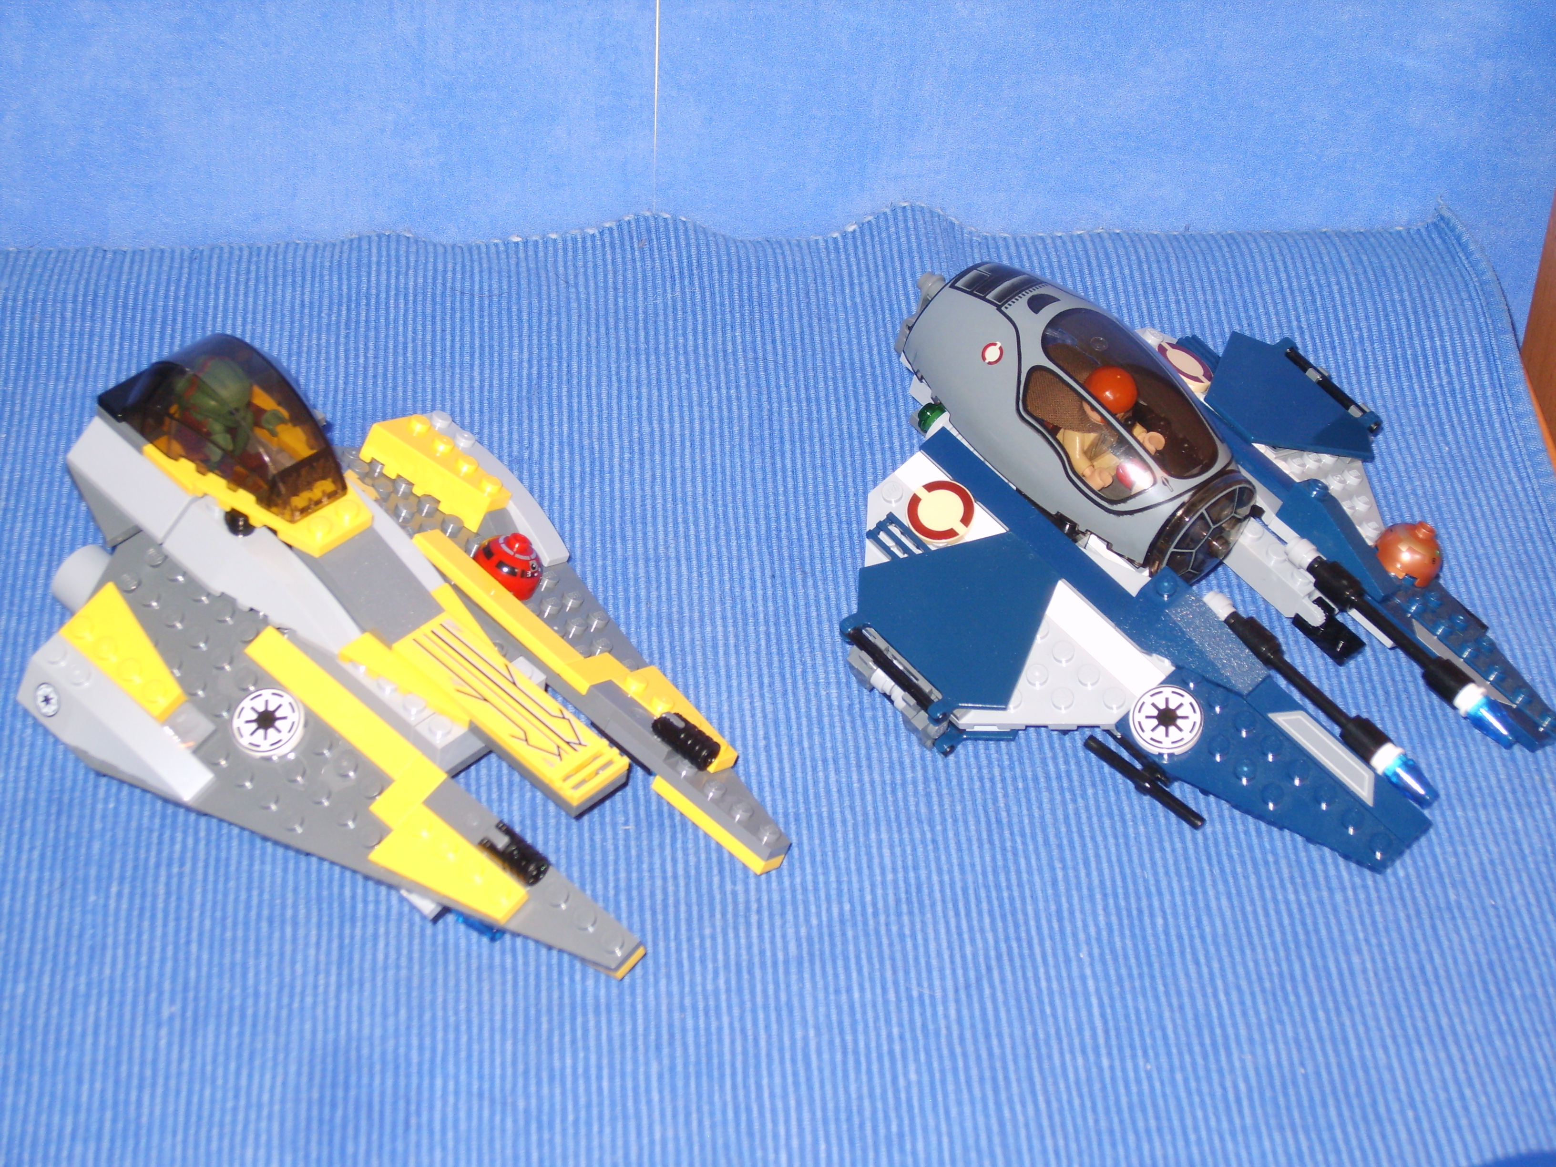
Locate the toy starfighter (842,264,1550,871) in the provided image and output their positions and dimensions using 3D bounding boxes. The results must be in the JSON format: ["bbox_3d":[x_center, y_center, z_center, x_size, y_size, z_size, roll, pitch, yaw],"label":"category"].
[{"bbox_3d":[0.092,-0.016,0.830,0.148,0.076,0.177,-32,51,-31],"label":"toy starfighter"}]

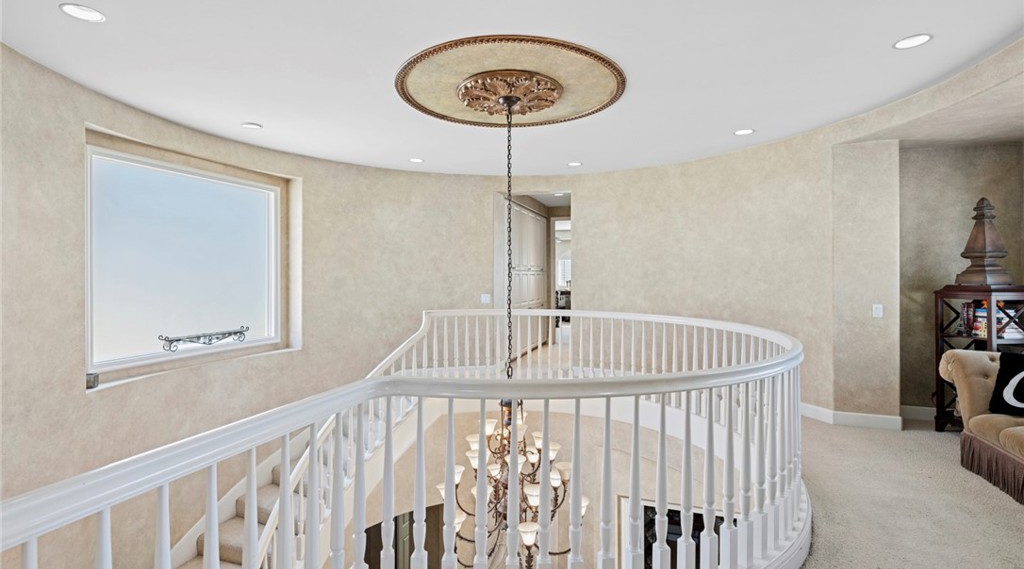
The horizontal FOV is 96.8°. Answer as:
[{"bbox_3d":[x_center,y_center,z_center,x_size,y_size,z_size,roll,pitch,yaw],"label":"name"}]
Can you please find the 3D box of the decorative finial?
[{"bbox_3d":[3.866,-0.352,3.730,0.236,0.715,0.236,0,1,-7],"label":"decorative finial"}]

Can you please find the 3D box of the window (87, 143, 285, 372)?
[{"bbox_3d":[-2.920,-0.210,4.280,0.100,1.740,1.830,0,1,18],"label":"window"}]

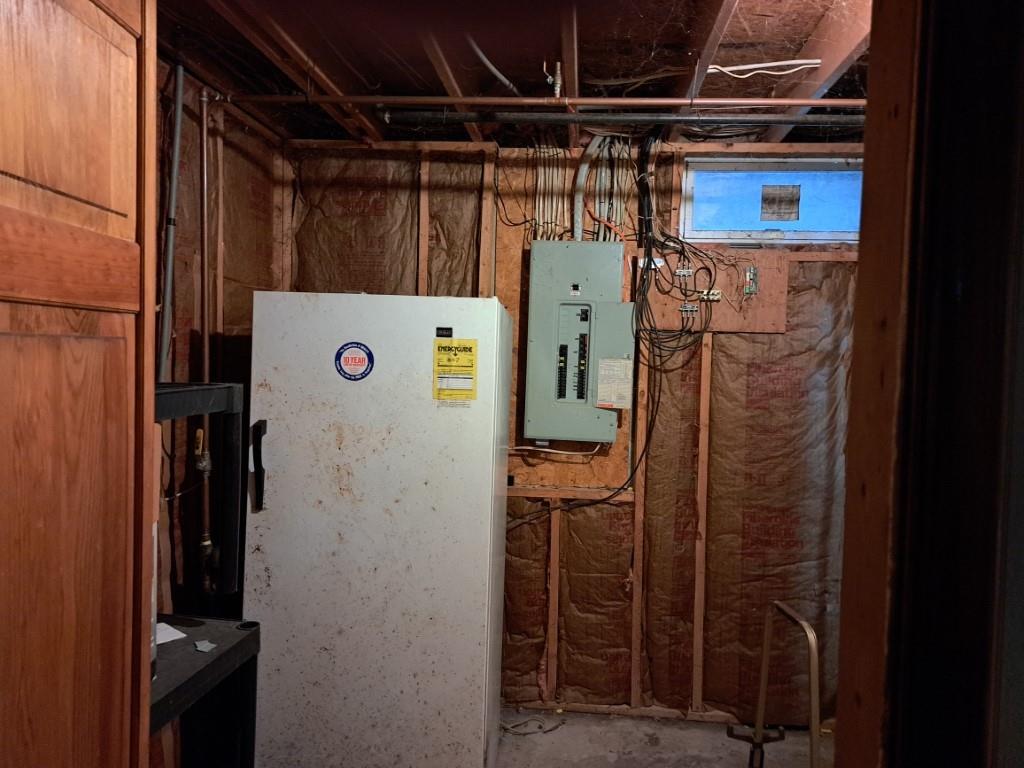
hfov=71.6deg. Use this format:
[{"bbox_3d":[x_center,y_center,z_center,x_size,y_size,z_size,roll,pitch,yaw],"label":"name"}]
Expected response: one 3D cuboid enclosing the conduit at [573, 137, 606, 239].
[{"bbox_3d":[0.328,-0.826,3.005,0.130,0.440,0.060,1,3,5],"label":"conduit"}]

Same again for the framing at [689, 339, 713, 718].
[{"bbox_3d":[0.804,0.570,3.043,0.038,1.670,0.089,1,3,5],"label":"framing"}]

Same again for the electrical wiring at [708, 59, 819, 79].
[{"bbox_3d":[0.822,-1.033,2.321,0.375,0.050,0.035,1,3,5],"label":"electrical wiring"}]

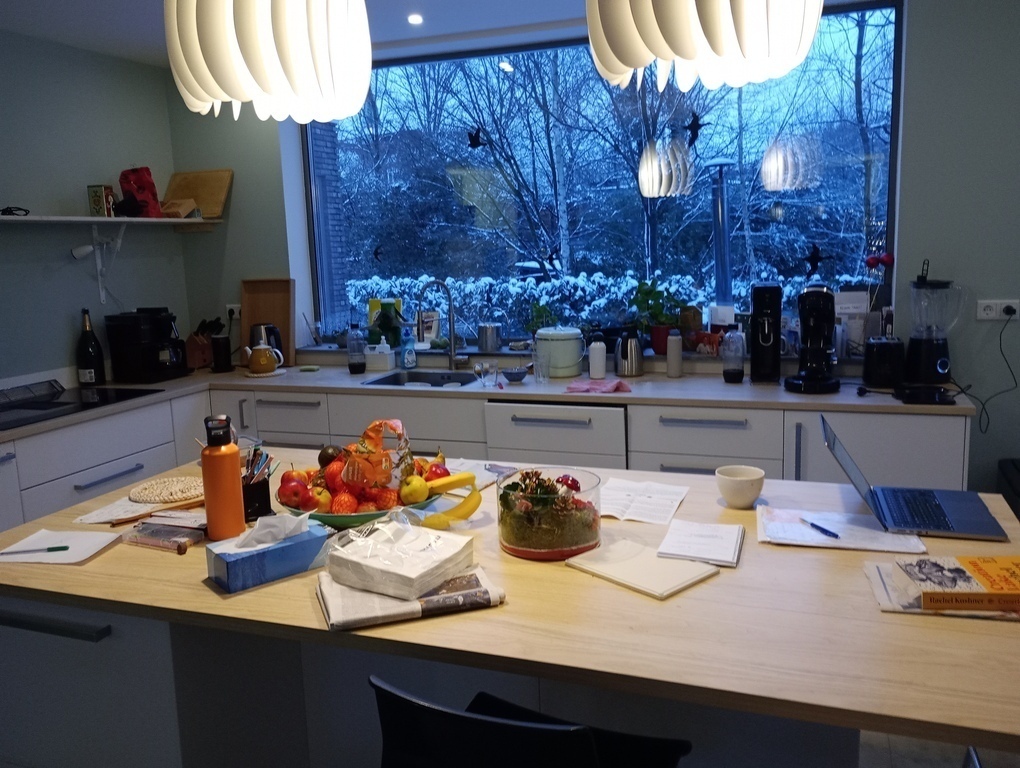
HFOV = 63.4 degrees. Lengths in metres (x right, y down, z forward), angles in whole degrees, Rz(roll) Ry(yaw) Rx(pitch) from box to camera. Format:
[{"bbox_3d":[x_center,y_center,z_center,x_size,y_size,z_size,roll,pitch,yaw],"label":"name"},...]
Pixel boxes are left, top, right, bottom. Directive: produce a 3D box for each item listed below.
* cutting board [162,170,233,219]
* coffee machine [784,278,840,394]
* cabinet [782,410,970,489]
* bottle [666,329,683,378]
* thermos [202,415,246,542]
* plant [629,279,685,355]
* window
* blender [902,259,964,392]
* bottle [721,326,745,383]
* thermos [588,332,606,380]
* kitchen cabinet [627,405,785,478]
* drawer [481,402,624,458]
[{"bbox_3d":[-1.712,-1.032,4.510,0.400,0.295,0.022,2,-18,20],"label":"cutting board"},{"bbox_3d":[1.210,-0.189,3.300,0.205,0.420,0.270,2,10,20],"label":"coffee machine"},{"bbox_3d":[1.442,0.451,3.359,0.624,0.820,0.600,2,10,20],"label":"cabinet"},{"bbox_3d":[0.741,-0.136,3.709,0.067,0.215,0.067,2,10,20],"label":"bottle"},{"bbox_3d":[-0.626,0.201,1.796,0.079,0.263,0.079,2,10,20],"label":"thermos"},{"bbox_3d":[0.691,-0.321,3.902,0.265,0.352,0.240,2,10,20],"label":"plant"},{"bbox_3d":[0.283,-0.931,4.094,2.970,1.476,0.100,2,10,20],"label":"window"},{"bbox_3d":[1.741,-0.243,3.346,0.235,0.480,0.190,-4,10,-10],"label":"blender"},{"bbox_3d":[0.956,-0.128,3.522,0.088,0.242,0.088,2,10,20],"label":"bottle"},{"bbox_3d":[0.398,-0.128,3.742,0.076,0.210,0.076,2,10,20],"label":"thermos"},{"bbox_3d":[0.867,0.435,3.568,0.600,0.820,0.600,2,10,20],"label":"kitchen cabinet"},{"bbox_3d":[0.248,0.150,3.578,0.600,0.200,0.450,2,10,20],"label":"drawer"}]

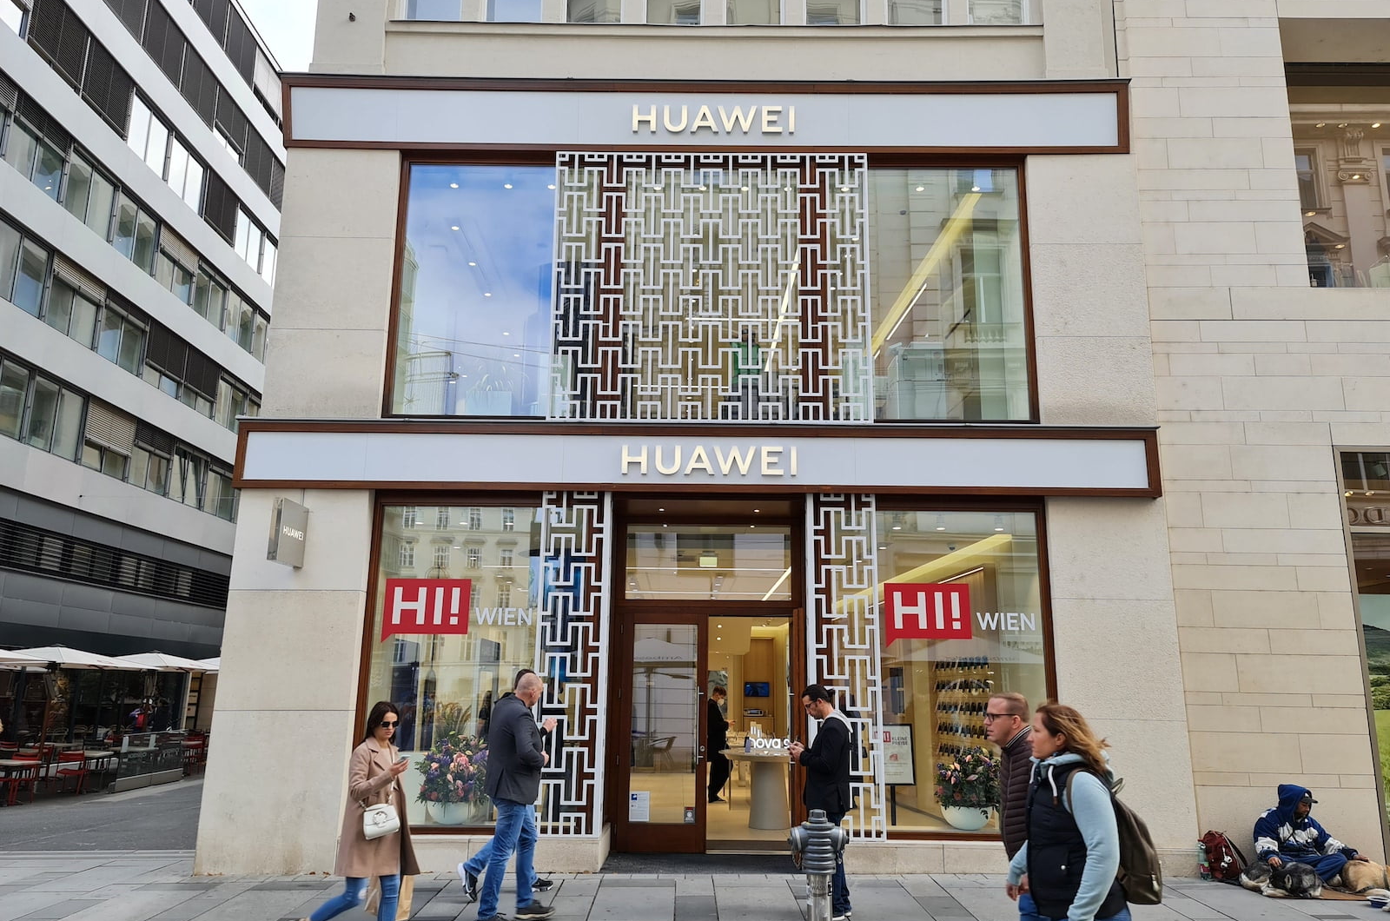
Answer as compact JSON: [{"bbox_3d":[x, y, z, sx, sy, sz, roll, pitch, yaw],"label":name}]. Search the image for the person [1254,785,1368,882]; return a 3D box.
[{"bbox_3d":[5.498,3.370,9.026,0.860,0.840,0.700,3,-13,-9],"label":"person"}]

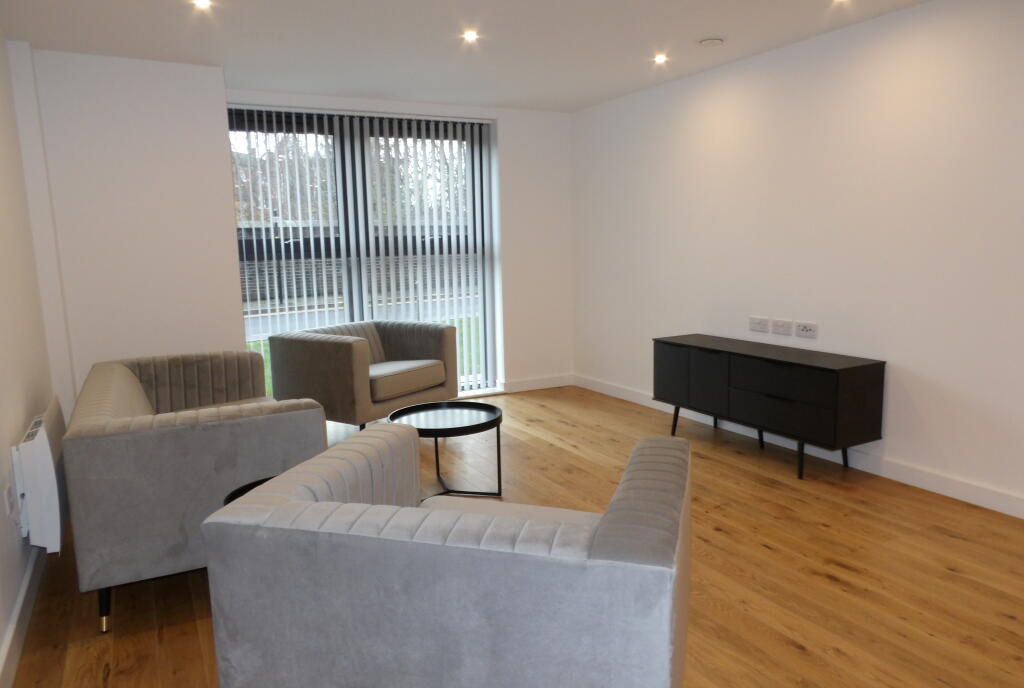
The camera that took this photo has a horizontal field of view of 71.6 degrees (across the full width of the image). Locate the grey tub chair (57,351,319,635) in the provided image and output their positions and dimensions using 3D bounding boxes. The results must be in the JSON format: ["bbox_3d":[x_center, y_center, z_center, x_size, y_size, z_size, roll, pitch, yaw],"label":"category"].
[{"bbox_3d":[-1.414,0.544,3.201,0.835,0.735,1.545,-6,9,-27],"label":"grey tub chair"}]

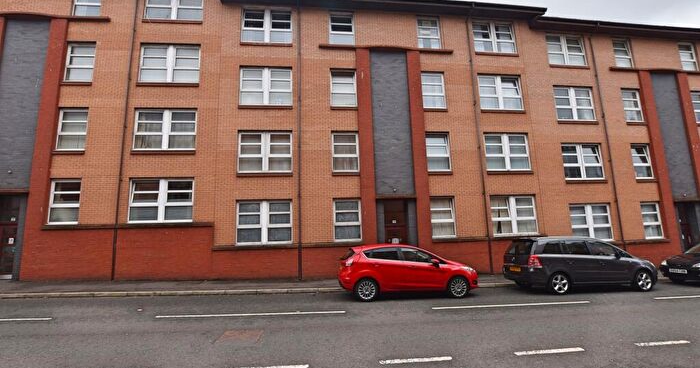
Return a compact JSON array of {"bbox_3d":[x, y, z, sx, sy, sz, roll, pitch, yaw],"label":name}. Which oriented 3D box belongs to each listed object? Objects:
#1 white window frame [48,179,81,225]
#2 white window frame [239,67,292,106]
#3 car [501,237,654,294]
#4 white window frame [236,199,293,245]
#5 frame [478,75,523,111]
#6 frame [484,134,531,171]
[{"bbox_3d":[-10.291,0.667,10.622,1.033,1.616,0.120,-1,-9,-7],"label":"white window frame"},{"bbox_3d":[-3.443,-4.030,12.158,2.118,1.697,0.120,-1,-9,-7],"label":"white window frame"},{"bbox_3d":[7.461,2.568,9.658,4.480,1.650,1.820,0,-9,-6],"label":"car"},{"bbox_3d":[-3.259,1.519,11.282,2.103,1.623,0.120,-1,-9,-7],"label":"white window frame"},{"bbox_3d":[6.843,-4.162,13.346,2.080,1.647,0.120,-1,-9,-7],"label":"frame"},{"bbox_3d":[6.743,-1.348,12.493,2.029,1.583,0.110,-1,-9,-6],"label":"frame"}]

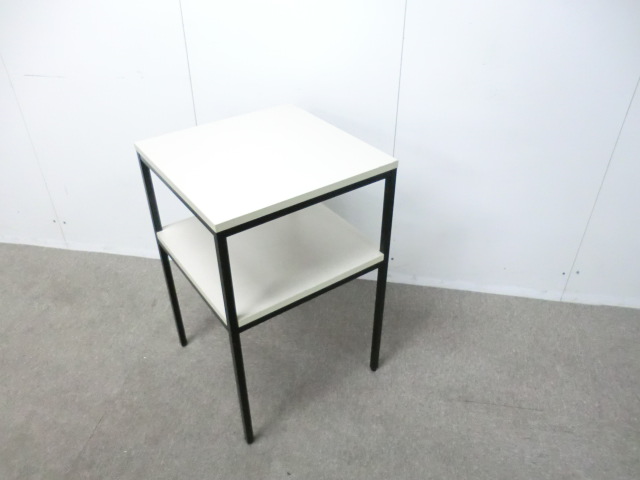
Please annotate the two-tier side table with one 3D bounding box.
[{"bbox_3d":[-0.132,0.077,1.333,0.441,0.675,0.432,-22,40,-28],"label":"two-tier side table"}]

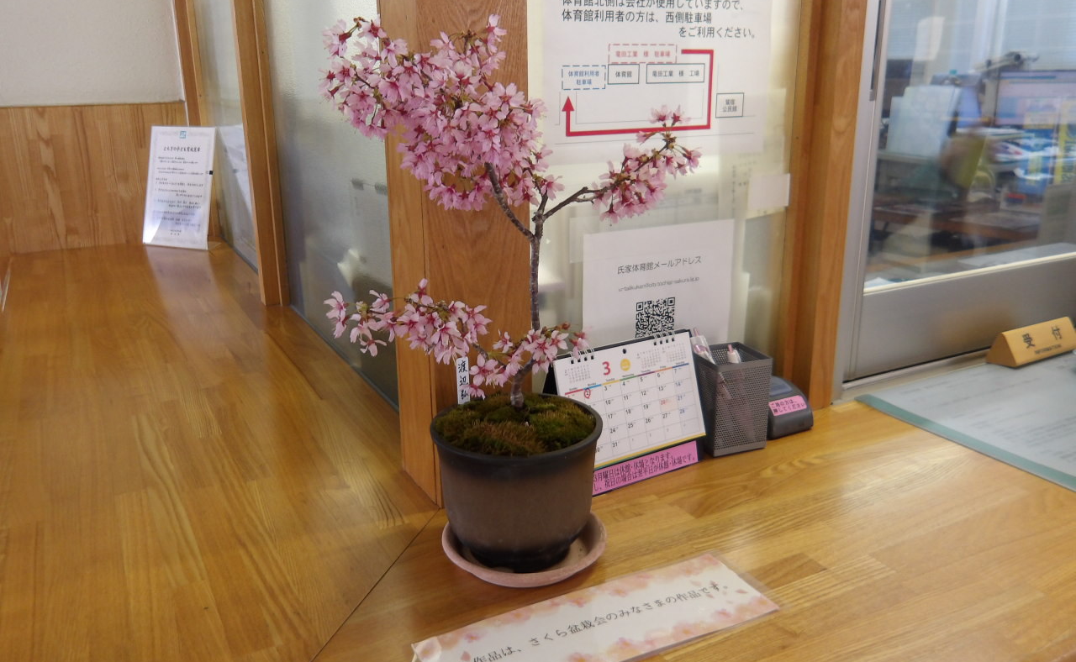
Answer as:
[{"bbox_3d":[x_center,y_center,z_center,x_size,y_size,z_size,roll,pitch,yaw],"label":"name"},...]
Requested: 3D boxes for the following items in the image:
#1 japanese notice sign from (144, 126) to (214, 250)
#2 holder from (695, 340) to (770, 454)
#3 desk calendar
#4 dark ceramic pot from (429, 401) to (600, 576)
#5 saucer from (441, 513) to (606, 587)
[{"bbox_3d":[-0.926,-0.375,2.183,0.221,0.300,0.095,6,17,23],"label":"japanese notice sign"},{"bbox_3d":[0.212,0.075,0.941,0.068,0.105,0.068,-6,17,-19],"label":"holder"},{"bbox_3d":[0.090,0.075,0.884,0.177,0.138,0.088,-11,19,-32],"label":"desk calendar"},{"bbox_3d":[-0.016,0.132,0.709,0.144,0.116,0.144,-1,16,0],"label":"dark ceramic pot"},{"bbox_3d":[-0.011,0.182,0.729,0.143,0.020,0.143,-1,16,0],"label":"saucer"}]

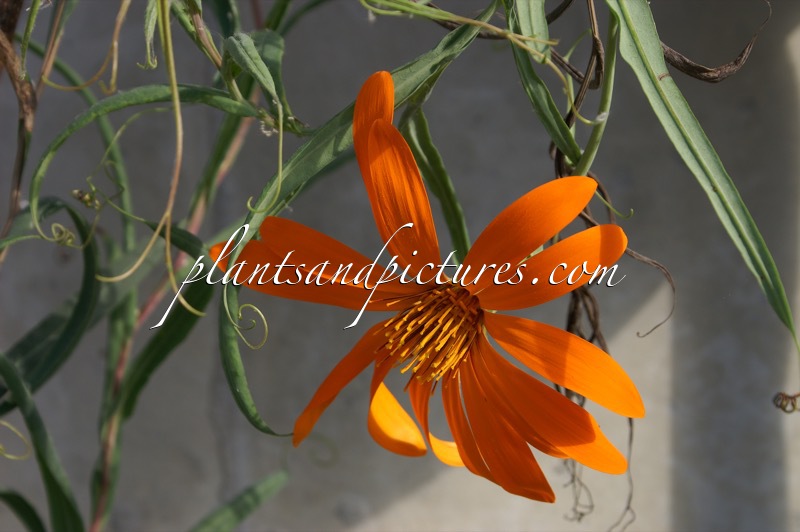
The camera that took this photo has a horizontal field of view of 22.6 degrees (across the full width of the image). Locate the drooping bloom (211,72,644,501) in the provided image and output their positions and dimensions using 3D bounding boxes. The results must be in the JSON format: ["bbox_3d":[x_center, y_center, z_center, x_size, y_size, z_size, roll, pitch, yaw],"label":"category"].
[{"bbox_3d":[0.004,0.009,0.484,0.110,0.117,0.046,0,27,27],"label":"drooping bloom"}]

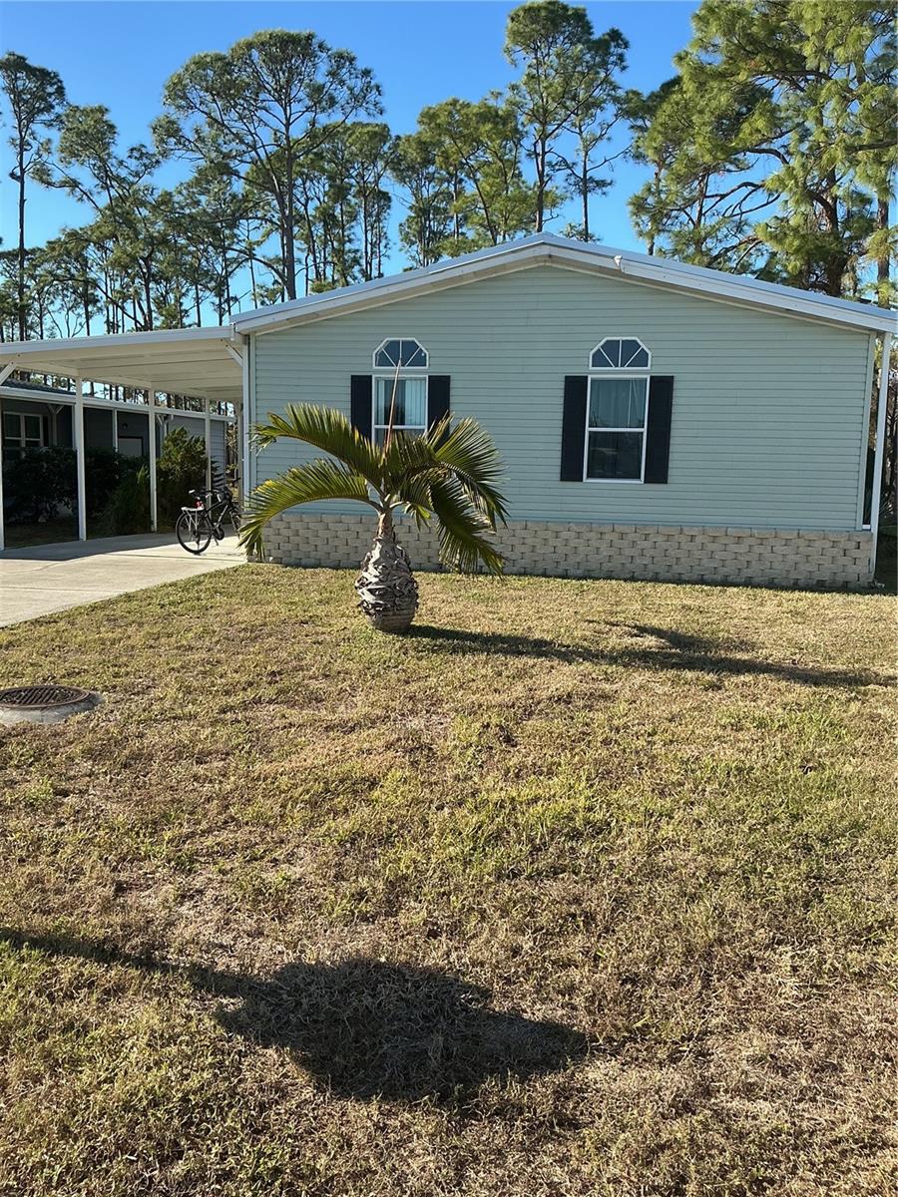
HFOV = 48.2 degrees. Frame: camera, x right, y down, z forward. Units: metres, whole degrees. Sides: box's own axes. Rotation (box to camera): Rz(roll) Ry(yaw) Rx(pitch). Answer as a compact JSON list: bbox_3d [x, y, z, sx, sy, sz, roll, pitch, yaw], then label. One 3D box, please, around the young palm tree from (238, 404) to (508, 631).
[{"bbox_3d":[-0.670,-0.765,9.050,2.420,2.050,2.050,1,8,0],"label":"young palm tree"}]

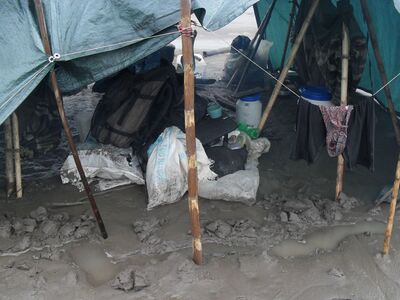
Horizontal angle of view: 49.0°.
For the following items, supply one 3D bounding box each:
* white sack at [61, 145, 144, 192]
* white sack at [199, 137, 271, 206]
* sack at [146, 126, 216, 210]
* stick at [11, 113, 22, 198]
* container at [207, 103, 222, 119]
[{"bbox_3d":[-0.795,0.126,3.709,0.650,0.250,0.460,0,23,0],"label":"white sack"},{"bbox_3d":[0.255,0.150,3.589,0.520,0.320,0.600,0,23,0],"label":"white sack"},{"bbox_3d":[-0.140,0.113,3.368,0.490,0.550,0.380,0,23,0],"label":"sack"},{"bbox_3d":[-1.368,0.054,3.284,0.043,0.698,0.043,5,23,-2],"label":"stick"},{"bbox_3d":[0.168,-0.465,5.064,0.165,0.155,0.165,0,23,0],"label":"container"}]

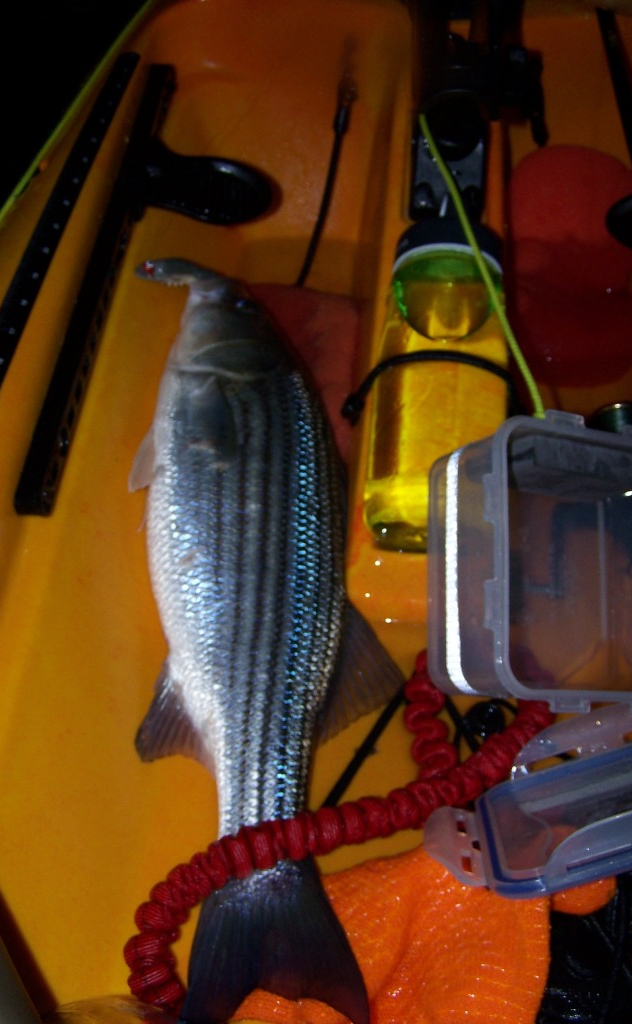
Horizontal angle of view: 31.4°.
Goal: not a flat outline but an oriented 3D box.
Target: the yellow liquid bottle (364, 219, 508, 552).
[{"bbox_3d":[0.082,-0.085,0.739,0.086,0.086,0.213,5,64,2],"label":"yellow liquid bottle"}]

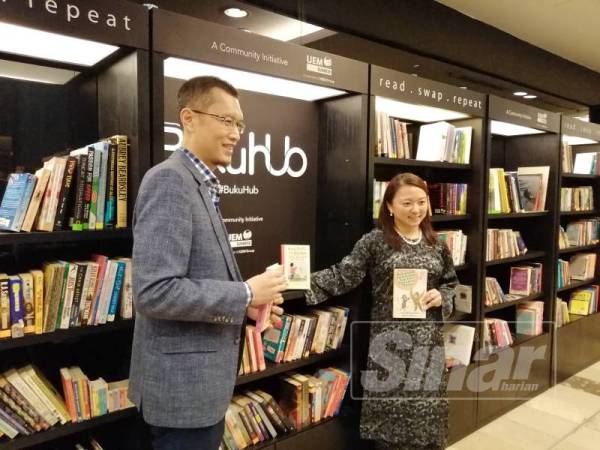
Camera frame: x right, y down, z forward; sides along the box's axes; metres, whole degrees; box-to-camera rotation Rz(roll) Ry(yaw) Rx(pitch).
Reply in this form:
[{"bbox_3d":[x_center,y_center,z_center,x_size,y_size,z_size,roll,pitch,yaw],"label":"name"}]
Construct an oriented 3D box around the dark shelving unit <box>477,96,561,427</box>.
[{"bbox_3d":[1.436,0.224,3.303,1.040,2.105,0.400,-3,5,-38],"label":"dark shelving unit"}]

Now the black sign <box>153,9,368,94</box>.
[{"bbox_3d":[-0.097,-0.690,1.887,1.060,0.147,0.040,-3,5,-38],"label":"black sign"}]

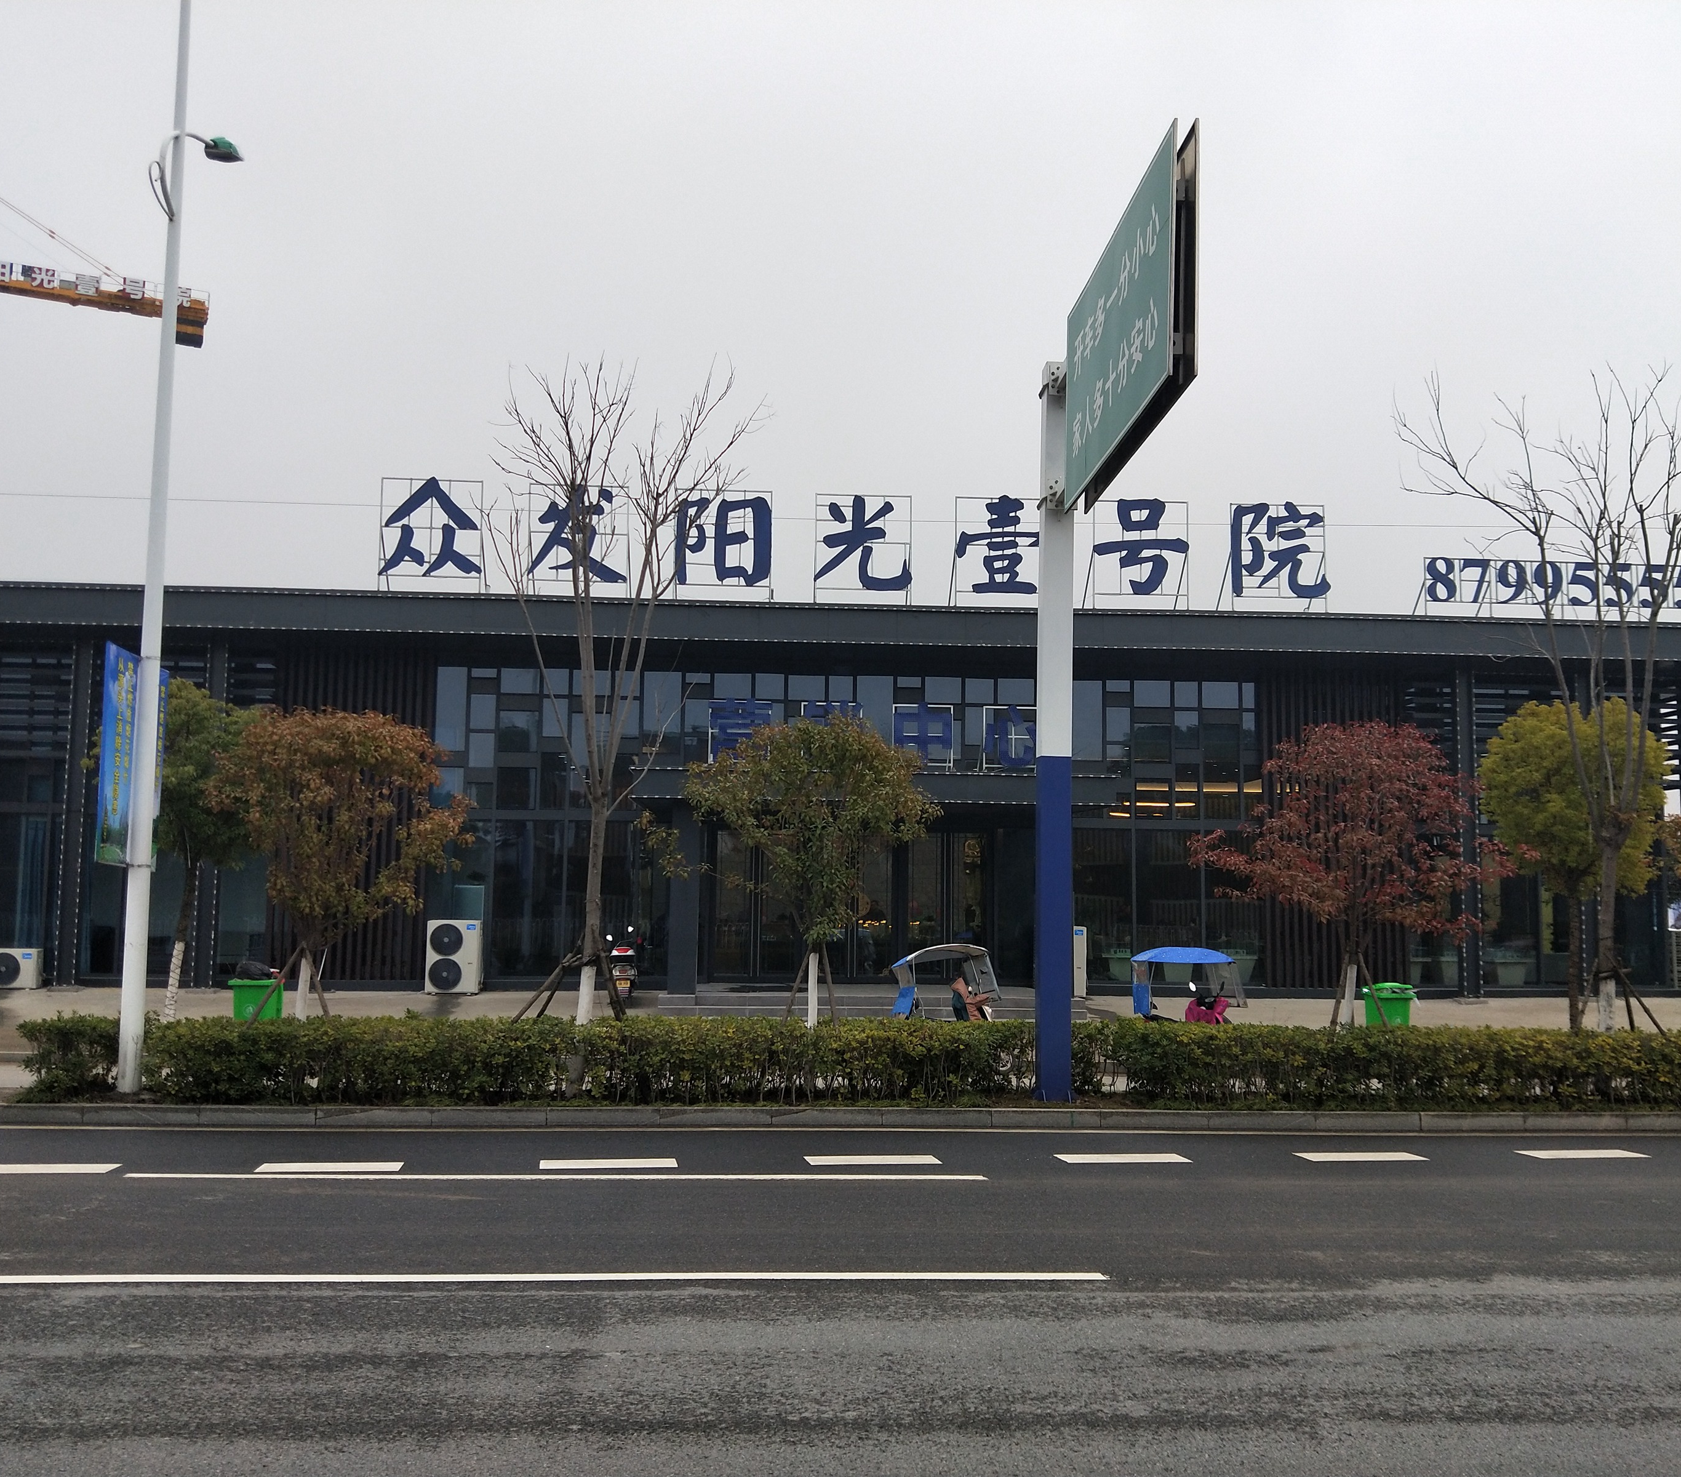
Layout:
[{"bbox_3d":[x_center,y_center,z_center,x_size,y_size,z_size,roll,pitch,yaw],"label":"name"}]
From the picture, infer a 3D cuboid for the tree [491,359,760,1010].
[{"bbox_3d":[-2.104,-0.211,14.147,2.700,7.249,2.600,1,-6,-3],"label":"tree"}]

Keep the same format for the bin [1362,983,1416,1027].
[{"bbox_3d":[6.512,3.389,16.854,0.500,0.950,0.560,1,-6,-3],"label":"bin"}]

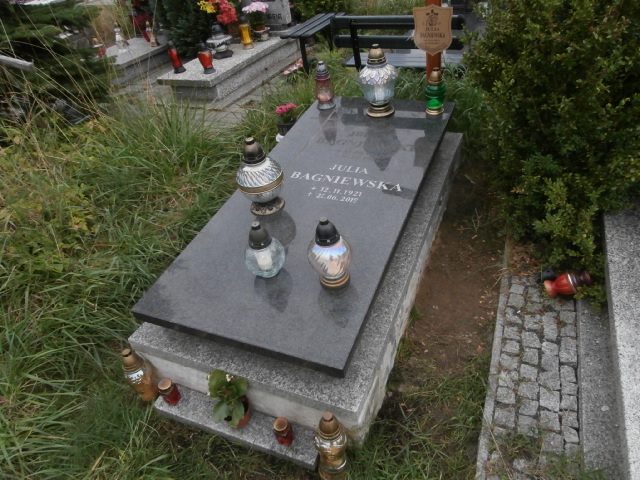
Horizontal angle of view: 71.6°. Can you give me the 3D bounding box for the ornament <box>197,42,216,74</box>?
[{"bbox_3d":[-0.999,-1.599,3.889,0.146,0.250,0.146,10,44,22],"label":"ornament"}]

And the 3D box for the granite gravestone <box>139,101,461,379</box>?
[{"bbox_3d":[0.045,-0.238,2.034,0.800,0.045,1.780,10,44,22],"label":"granite gravestone"}]

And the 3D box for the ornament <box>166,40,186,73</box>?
[{"bbox_3d":[-1.373,-1.747,4.227,0.100,0.261,0.100,-8,38,0],"label":"ornament"}]

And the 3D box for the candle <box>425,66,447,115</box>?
[{"bbox_3d":[0.613,-0.788,2.347,0.107,0.232,0.107,10,44,22],"label":"candle"}]

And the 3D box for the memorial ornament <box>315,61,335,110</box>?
[{"bbox_3d":[0.024,-0.901,2.578,0.109,0.261,0.109,-6,40,5],"label":"memorial ornament"}]

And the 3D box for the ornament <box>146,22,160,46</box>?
[{"bbox_3d":[-1.820,-2.231,4.801,0.094,0.249,0.094,10,44,22],"label":"ornament"}]

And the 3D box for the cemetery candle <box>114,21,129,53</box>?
[{"bbox_3d":[-2.434,-2.429,5.332,0.115,0.291,0.115,-8,38,0],"label":"cemetery candle"}]

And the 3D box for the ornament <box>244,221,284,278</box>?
[{"bbox_3d":[-0.212,0.029,1.677,0.148,0.239,0.148,-9,41,0],"label":"ornament"}]

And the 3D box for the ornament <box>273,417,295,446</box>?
[{"bbox_3d":[-0.115,0.614,1.418,0.062,0.094,0.062,-6,40,5],"label":"ornament"}]

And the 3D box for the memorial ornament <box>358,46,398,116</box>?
[{"bbox_3d":[0.320,-0.863,2.394,0.207,0.362,0.207,10,44,22],"label":"memorial ornament"}]

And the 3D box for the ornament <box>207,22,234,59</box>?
[{"bbox_3d":[-1.018,-2.026,4.498,0.260,0.291,0.260,-8,38,0],"label":"ornament"}]

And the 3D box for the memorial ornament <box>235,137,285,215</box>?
[{"bbox_3d":[-0.250,-0.272,1.844,0.205,0.329,0.205,10,44,22],"label":"memorial ornament"}]

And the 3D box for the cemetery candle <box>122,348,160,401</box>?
[{"bbox_3d":[-0.673,0.494,1.633,0.095,0.255,0.095,-8,38,0],"label":"cemetery candle"}]

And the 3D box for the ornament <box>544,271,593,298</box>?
[{"bbox_3d":[1.068,0.181,1.895,0.195,0.090,0.090,-12,38,-5],"label":"ornament"}]

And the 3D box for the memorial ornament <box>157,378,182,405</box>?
[{"bbox_3d":[-0.535,0.544,1.584,0.062,0.098,0.062,-6,40,5],"label":"memorial ornament"}]

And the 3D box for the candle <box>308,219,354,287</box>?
[{"bbox_3d":[0.041,0.039,1.582,0.155,0.287,0.155,-9,41,0],"label":"candle"}]

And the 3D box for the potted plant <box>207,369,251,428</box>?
[{"bbox_3d":[-0.306,0.539,1.501,0.140,0.190,0.135,-5,38,4],"label":"potted plant"}]

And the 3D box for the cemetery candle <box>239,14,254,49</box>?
[{"bbox_3d":[-0.772,-2.175,4.637,0.105,0.302,0.105,-8,38,0],"label":"cemetery candle"}]

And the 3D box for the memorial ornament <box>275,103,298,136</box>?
[{"bbox_3d":[-0.242,-0.866,3.246,0.175,0.252,0.175,-8,38,0],"label":"memorial ornament"}]

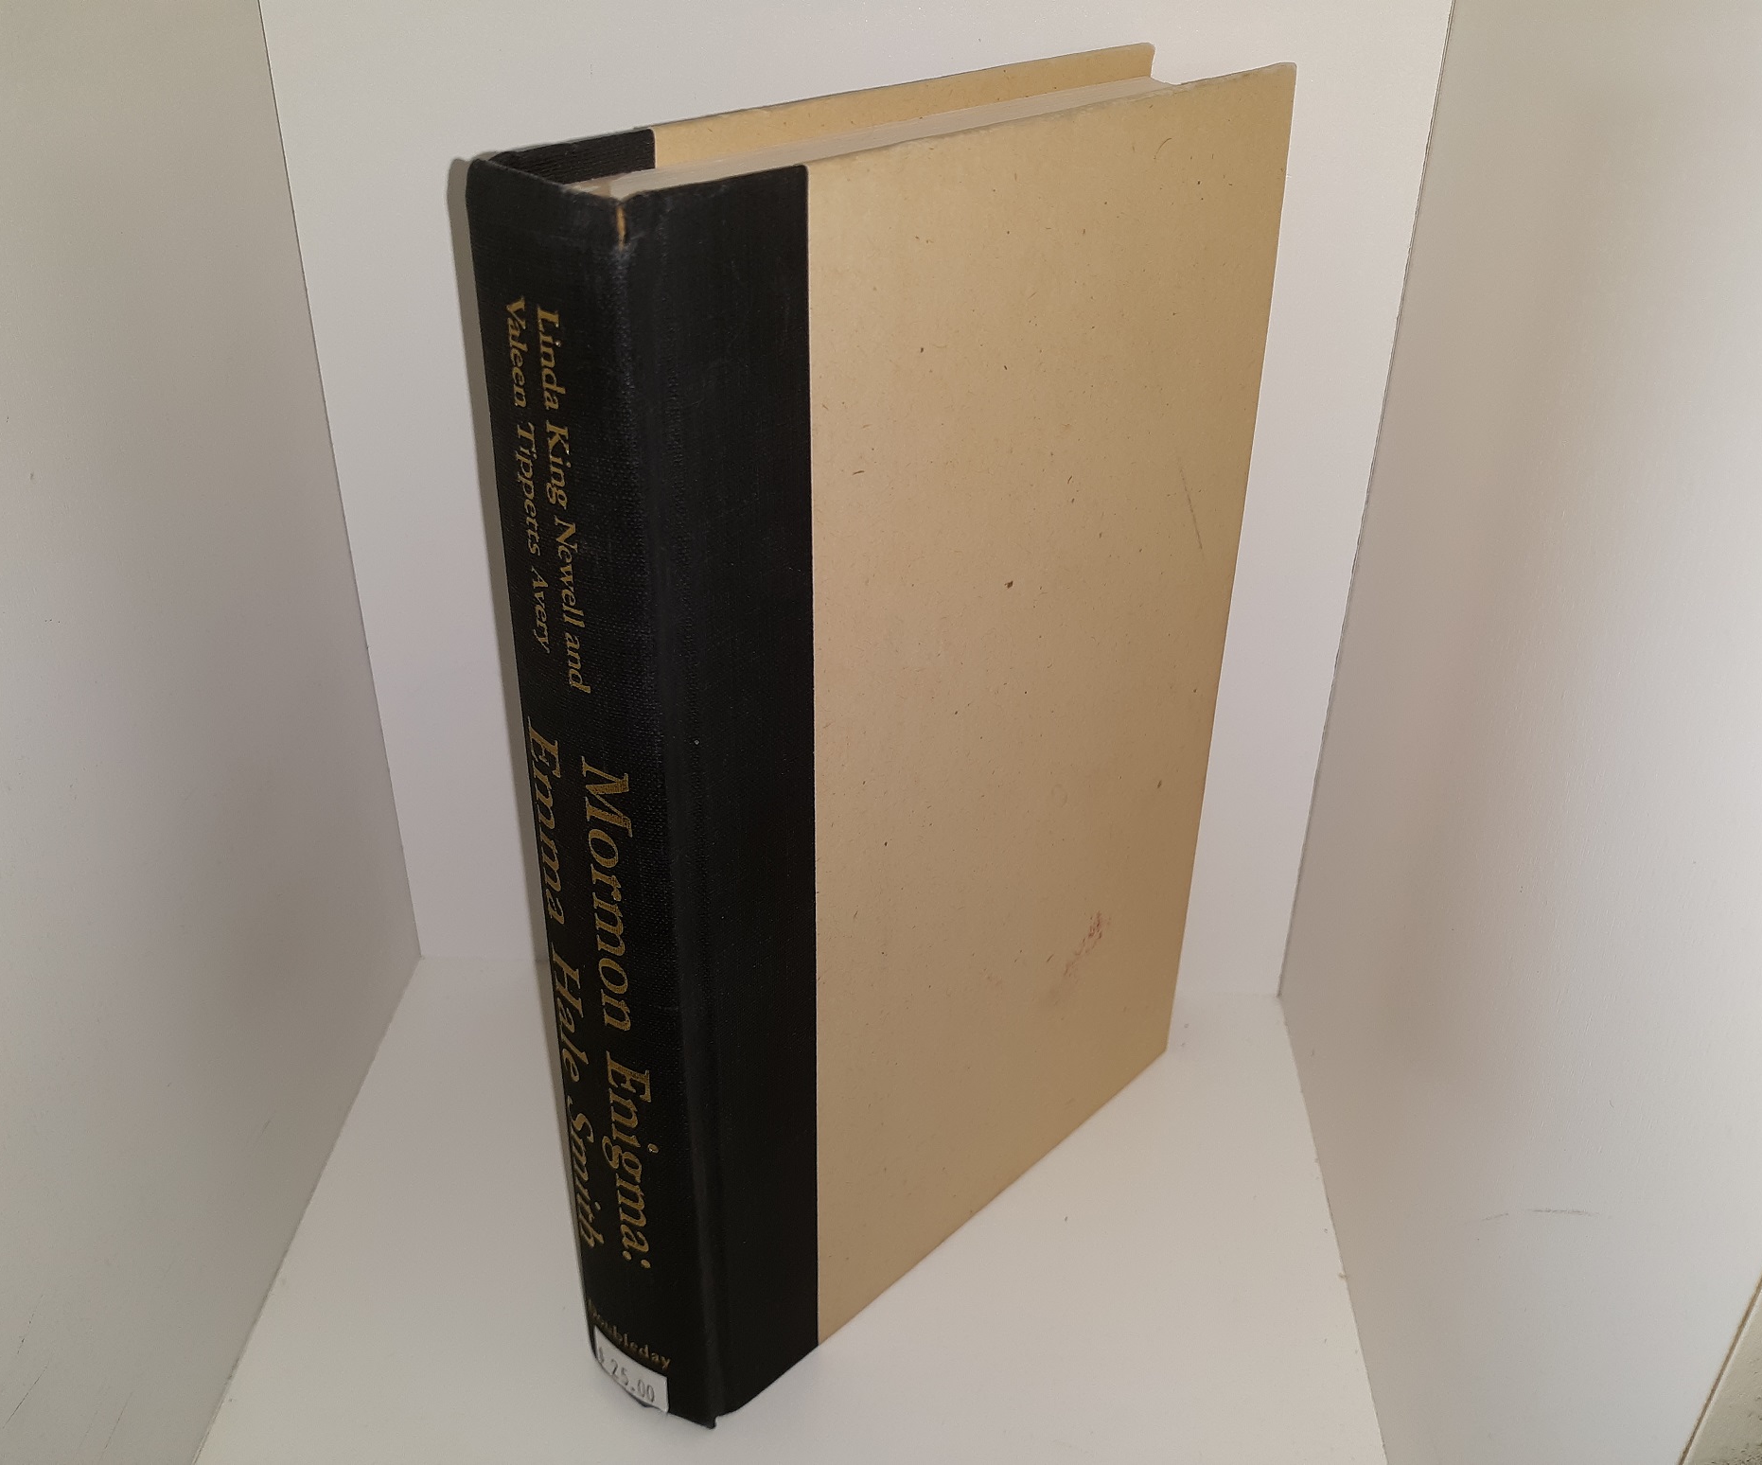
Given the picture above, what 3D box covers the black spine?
[{"bbox_3d":[-0.034,0.028,0.272,0.034,0.241,0.034,27,40,36],"label":"black spine"}]

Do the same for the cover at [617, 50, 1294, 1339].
[{"bbox_3d":[0.020,-0.002,0.321,0.032,0.241,0.128,27,40,36],"label":"cover"}]

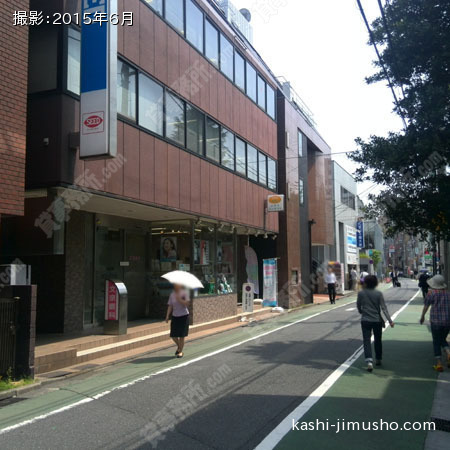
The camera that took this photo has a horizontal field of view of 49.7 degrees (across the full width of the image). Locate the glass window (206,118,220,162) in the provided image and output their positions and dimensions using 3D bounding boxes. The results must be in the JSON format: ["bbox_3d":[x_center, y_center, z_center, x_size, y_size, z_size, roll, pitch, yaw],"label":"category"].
[{"bbox_3d":[-0.361,-2.587,14.728,0.100,1.292,0.978,-3,-6,23],"label":"glass window"}]

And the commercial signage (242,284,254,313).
[{"bbox_3d":[0.767,2.355,15.700,0.360,0.920,0.060,-3,-6,24],"label":"commercial signage"}]

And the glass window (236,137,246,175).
[{"bbox_3d":[0.575,-2.425,17.179,0.100,1.230,0.956,-3,-5,23],"label":"glass window"}]

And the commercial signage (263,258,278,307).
[{"bbox_3d":[1.781,2.263,19.000,0.580,1.820,0.060,-3,-6,24],"label":"commercial signage"}]

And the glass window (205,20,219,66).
[{"bbox_3d":[-0.407,-5.540,14.867,0.100,1.030,1.004,-3,-6,24],"label":"glass window"}]

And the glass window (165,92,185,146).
[{"bbox_3d":[-1.295,-2.701,12.537,0.100,1.130,1.035,-3,-6,24],"label":"glass window"}]

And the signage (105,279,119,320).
[{"bbox_3d":[-2.426,1.618,10.400,0.350,0.870,0.100,-3,-5,23],"label":"signage"}]

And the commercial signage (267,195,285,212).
[{"bbox_3d":[2.022,-0.846,19.279,0.650,0.650,0.140,-3,-5,23],"label":"commercial signage"}]

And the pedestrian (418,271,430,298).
[{"bbox_3d":[11.939,3.556,29.000,0.600,1.660,0.400,-3,-5,23],"label":"pedestrian"}]

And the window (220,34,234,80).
[{"bbox_3d":[0.091,-5.497,15.995,0.100,1.105,1.165,-3,-6,24],"label":"window"}]

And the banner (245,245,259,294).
[{"bbox_3d":[1.062,1.810,19.300,0.570,1.970,0.080,-3,-6,23],"label":"banner"}]

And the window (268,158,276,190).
[{"bbox_3d":[2.011,-2.132,20.570,0.100,1.230,1.114,-3,-5,23],"label":"window"}]

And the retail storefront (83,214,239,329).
[{"bbox_3d":[-1.409,1.338,14.084,1.500,2.880,6.250,-3,-6,24],"label":"retail storefront"}]

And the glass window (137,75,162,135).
[{"bbox_3d":[-1.754,-2.852,11.506,0.100,1.172,1.042,-3,-6,24],"label":"glass window"}]

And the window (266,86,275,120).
[{"bbox_3d":[1.915,-5.185,20.366,0.100,1.332,1.079,-3,-6,23],"label":"window"}]

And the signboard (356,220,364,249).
[{"bbox_3d":[11.045,0.789,39.500,0.520,2.150,0.200,-3,-6,23],"label":"signboard"}]

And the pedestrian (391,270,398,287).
[{"bbox_3d":[15.386,4.796,44.000,0.520,1.700,0.380,-3,-6,23],"label":"pedestrian"}]

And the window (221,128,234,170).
[{"bbox_3d":[0.105,-2.500,16.067,0.100,1.230,1.094,-3,-5,23],"label":"window"}]

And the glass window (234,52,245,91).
[{"bbox_3d":[0.520,-5.470,17.149,0.100,1.332,1.018,-3,-6,23],"label":"glass window"}]

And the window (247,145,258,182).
[{"bbox_3d":[0.996,-2.309,17.857,0.100,1.292,1.130,-3,-6,23],"label":"window"}]

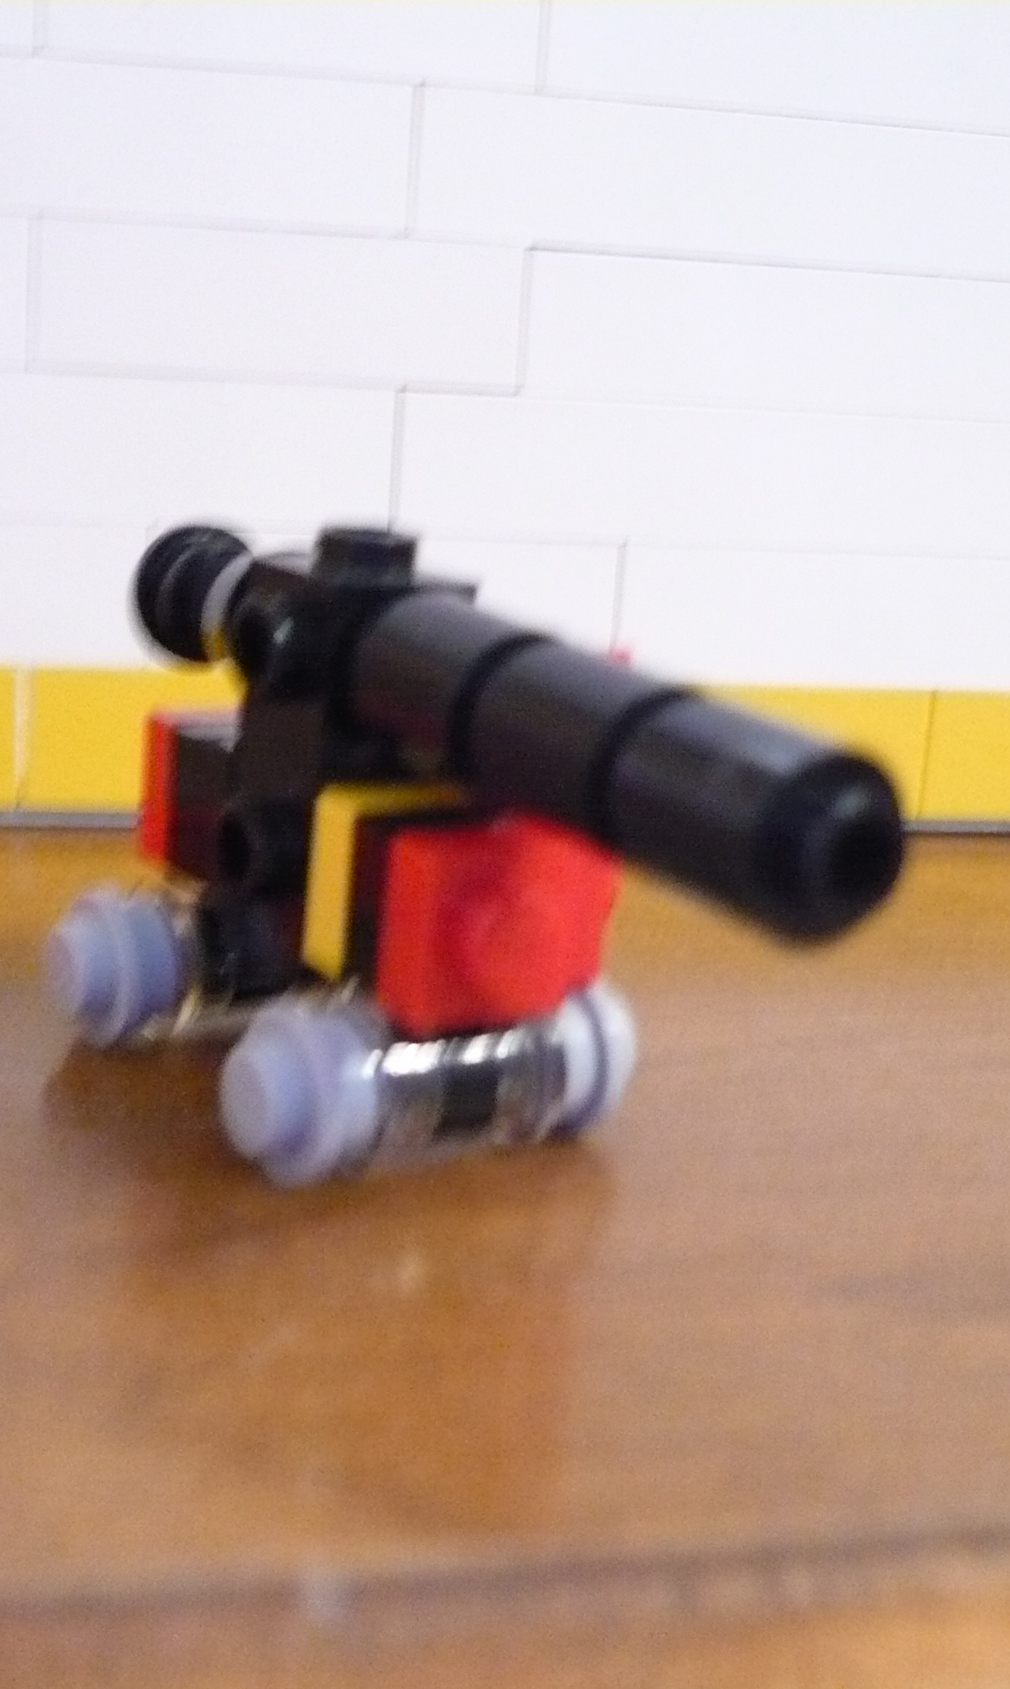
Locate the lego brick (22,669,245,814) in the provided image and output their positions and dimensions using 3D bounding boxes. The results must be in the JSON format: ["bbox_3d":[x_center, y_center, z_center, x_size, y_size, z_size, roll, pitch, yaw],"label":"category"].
[{"bbox_3d":[-0.017,-0.008,0.158,0.032,0.010,0.008,0,15,-13],"label":"lego brick"}]

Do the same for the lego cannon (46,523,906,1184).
[{"bbox_3d":[-0.004,0.000,0.110,0.020,0.028,0.050,-10,23,-37],"label":"lego cannon"}]

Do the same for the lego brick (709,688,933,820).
[{"bbox_3d":[0.014,-0.008,0.165,0.032,0.010,0.008,0,15,-13],"label":"lego brick"}]

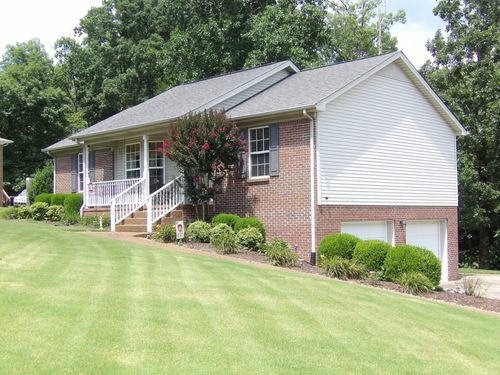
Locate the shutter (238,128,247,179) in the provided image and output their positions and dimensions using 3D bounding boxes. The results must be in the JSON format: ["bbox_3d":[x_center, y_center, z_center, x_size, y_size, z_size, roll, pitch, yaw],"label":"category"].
[{"bbox_3d":[-0.226,-1.014,20.340,0.045,1.520,0.375,2,-4,-44],"label":"shutter"}]

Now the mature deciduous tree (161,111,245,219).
[{"bbox_3d":[-1.406,-0.454,19.622,2.500,3.650,2.500,-1,-3,0],"label":"mature deciduous tree"}]

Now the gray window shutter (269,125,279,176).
[{"bbox_3d":[0.723,-1.070,19.374,0.045,1.510,0.375,2,-4,-44],"label":"gray window shutter"}]

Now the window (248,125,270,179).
[{"bbox_3d":[0.279,-1.030,19.896,0.120,1.540,0.950,2,-4,-44],"label":"window"}]

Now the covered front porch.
[{"bbox_3d":[-4.050,-0.188,22.499,2.650,3.350,5.950,2,-4,-44],"label":"covered front porch"}]

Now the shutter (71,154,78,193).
[{"bbox_3d":[-7.238,-0.587,27.484,0.045,1.530,0.390,2,-4,-44],"label":"shutter"}]

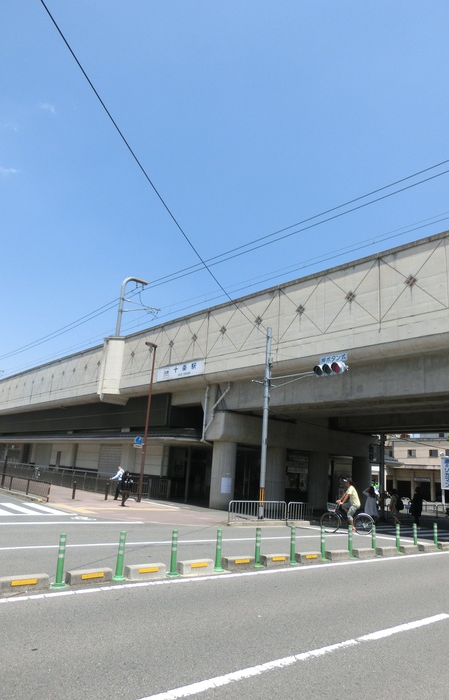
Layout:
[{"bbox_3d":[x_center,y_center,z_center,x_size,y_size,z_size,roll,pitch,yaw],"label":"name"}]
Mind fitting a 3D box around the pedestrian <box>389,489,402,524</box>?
[{"bbox_3d":[7.907,7.239,22.363,0.600,1.570,0.500,-11,-21,43],"label":"pedestrian"}]

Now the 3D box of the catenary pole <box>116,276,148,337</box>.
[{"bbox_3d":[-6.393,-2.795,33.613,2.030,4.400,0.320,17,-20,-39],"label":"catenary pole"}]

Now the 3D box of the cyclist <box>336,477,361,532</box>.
[{"bbox_3d":[4.078,5.075,15.920,0.800,1.660,0.500,4,-15,0],"label":"cyclist"}]

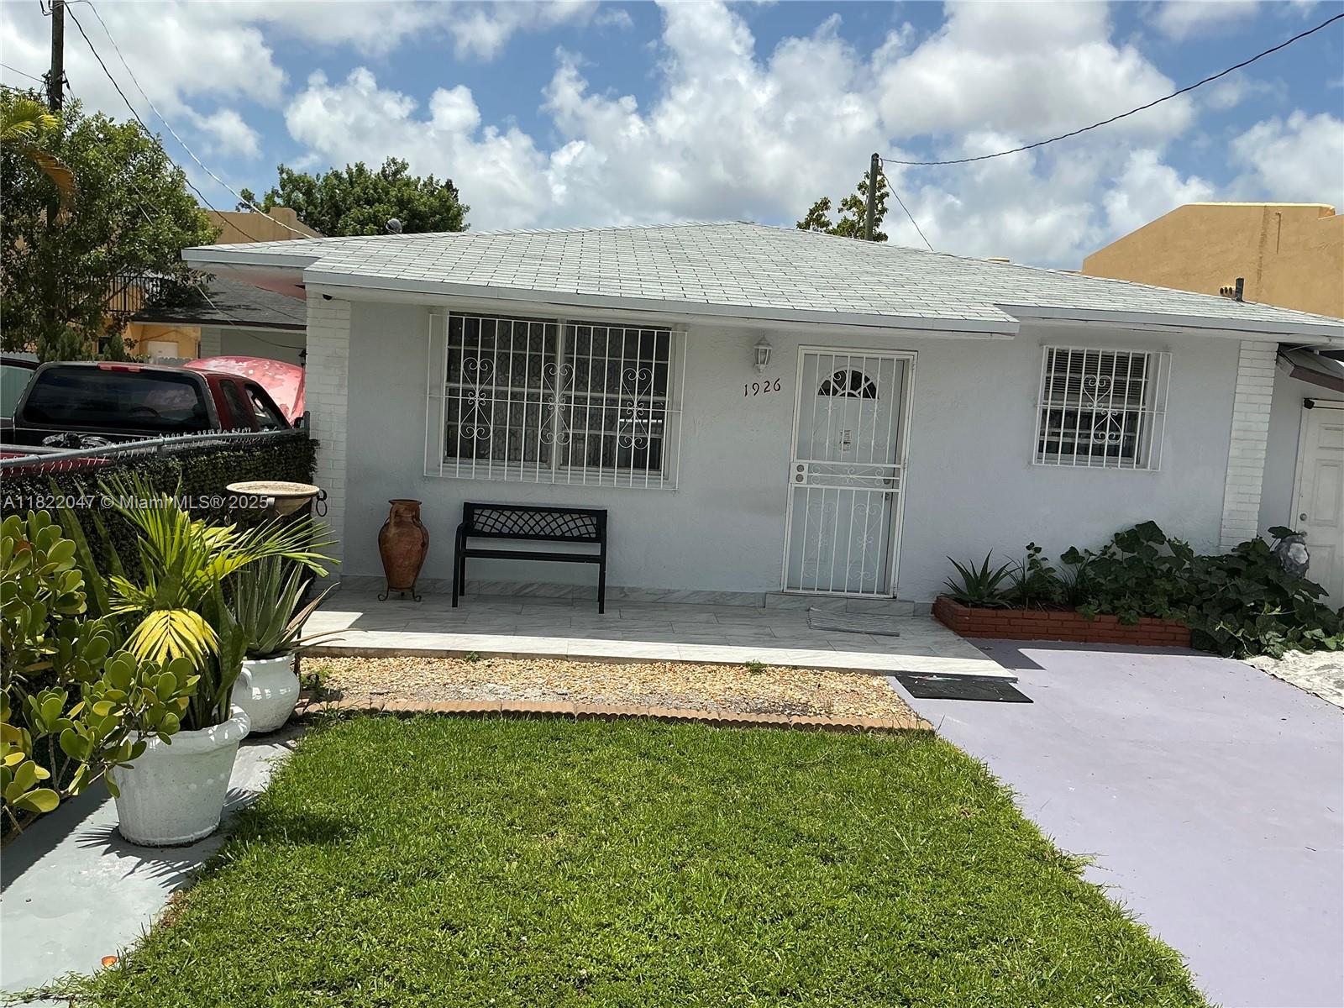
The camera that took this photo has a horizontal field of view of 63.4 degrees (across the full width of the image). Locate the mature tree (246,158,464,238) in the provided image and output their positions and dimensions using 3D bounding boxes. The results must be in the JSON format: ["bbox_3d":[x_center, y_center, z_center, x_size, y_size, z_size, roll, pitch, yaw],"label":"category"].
[{"bbox_3d":[-10.329,-7.122,36.365,8.000,9.200,7.600,3,6,-4],"label":"mature tree"}]

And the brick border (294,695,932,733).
[{"bbox_3d":[-0.263,1.136,5.945,3.400,0.070,0.180,3,6,-4],"label":"brick border"}]

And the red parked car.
[{"bbox_3d":[-4.532,-0.307,9.344,1.800,1.740,5.200,3,6,-4],"label":"red parked car"}]

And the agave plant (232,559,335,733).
[{"bbox_3d":[-1.938,0.688,5.416,0.550,0.860,0.520,3,6,-4],"label":"agave plant"}]

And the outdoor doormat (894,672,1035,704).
[{"bbox_3d":[1.868,1.190,6.997,0.760,0.013,0.480,3,6,-4],"label":"outdoor doormat"}]

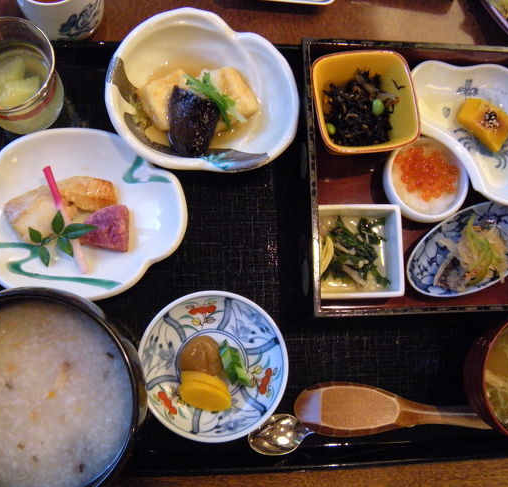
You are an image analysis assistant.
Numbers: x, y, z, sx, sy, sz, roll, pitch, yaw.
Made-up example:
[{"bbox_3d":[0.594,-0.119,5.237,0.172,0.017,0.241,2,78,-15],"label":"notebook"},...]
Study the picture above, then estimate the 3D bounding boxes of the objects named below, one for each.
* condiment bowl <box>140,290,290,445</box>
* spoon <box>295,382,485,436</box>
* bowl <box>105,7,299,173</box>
[{"bbox_3d":[-0.032,0.096,0.521,0.116,0.031,0.116,1,80,-7],"label":"condiment bowl"},{"bbox_3d":[0.121,0.140,0.535,0.183,0.026,0.042,7,80,-6],"label":"spoon"},{"bbox_3d":[-0.041,-0.116,0.543,0.153,0.056,0.135,11,79,-5],"label":"bowl"}]

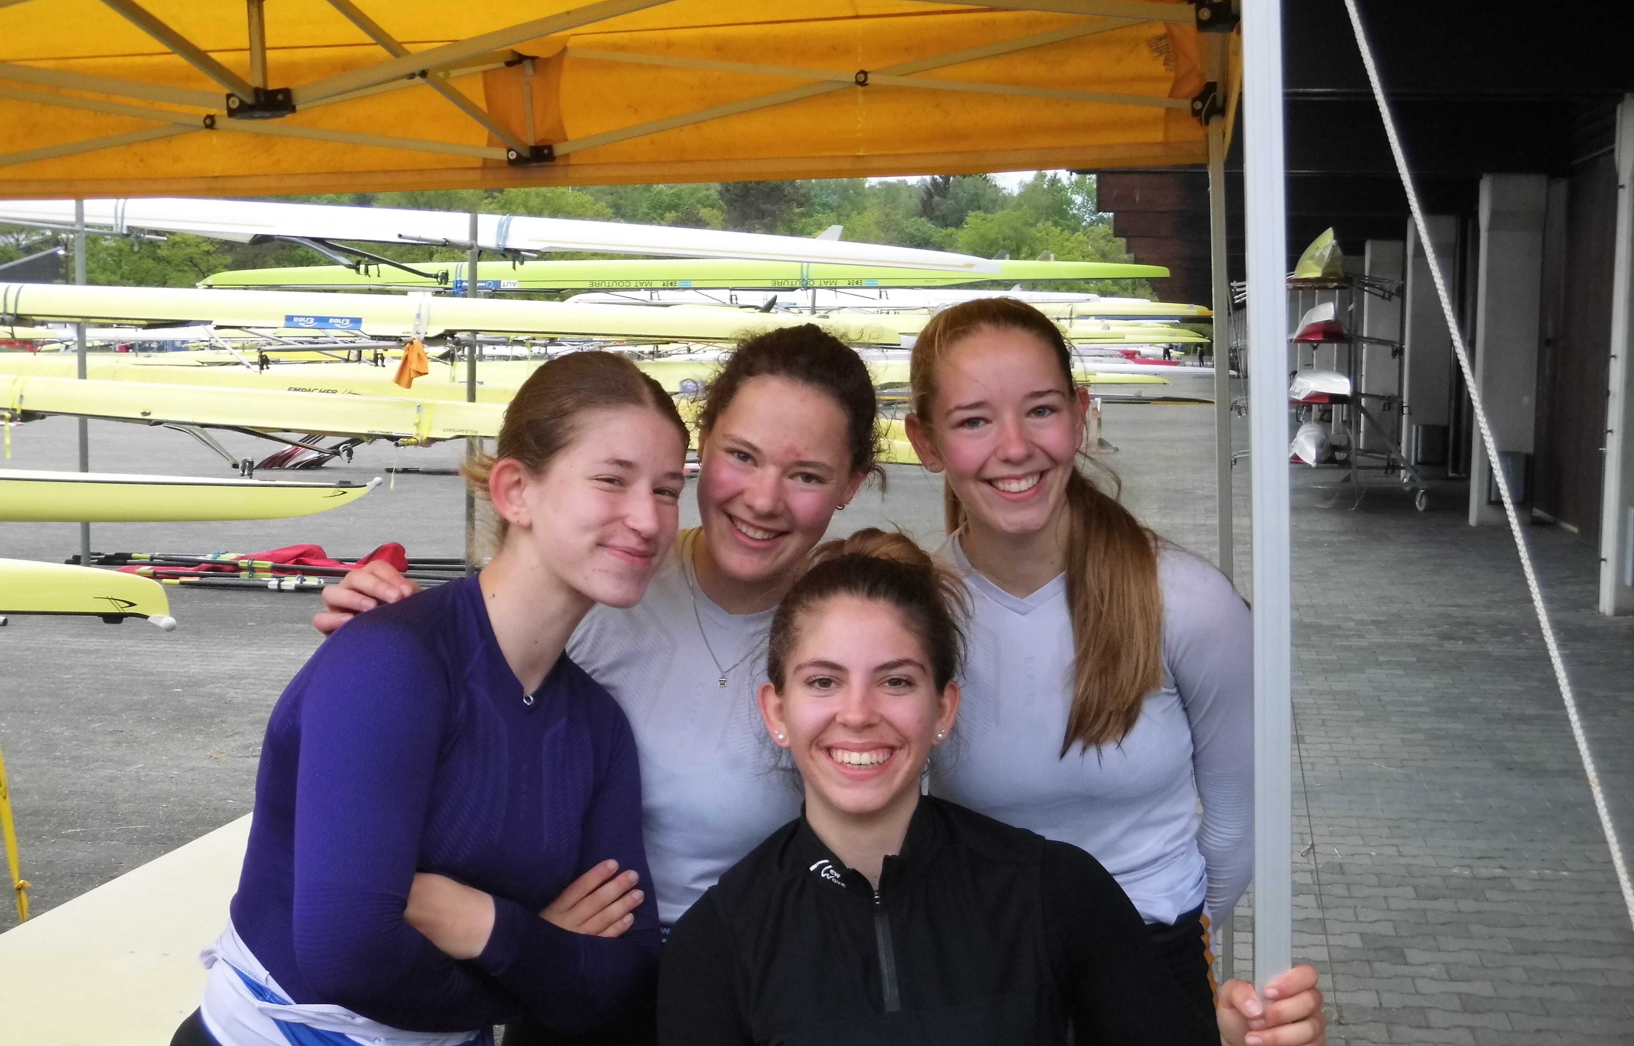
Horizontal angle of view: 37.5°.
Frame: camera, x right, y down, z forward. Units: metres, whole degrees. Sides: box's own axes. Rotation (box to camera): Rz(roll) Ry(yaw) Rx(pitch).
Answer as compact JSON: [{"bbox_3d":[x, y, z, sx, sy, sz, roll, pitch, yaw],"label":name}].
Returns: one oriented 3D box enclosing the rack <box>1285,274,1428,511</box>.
[{"bbox_3d":[5.419,-1.348,24.619,1.450,2.220,3.550,1,4,11],"label":"rack"}]

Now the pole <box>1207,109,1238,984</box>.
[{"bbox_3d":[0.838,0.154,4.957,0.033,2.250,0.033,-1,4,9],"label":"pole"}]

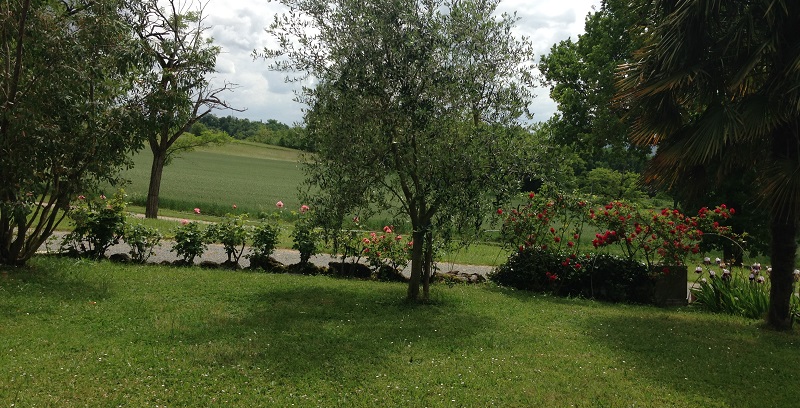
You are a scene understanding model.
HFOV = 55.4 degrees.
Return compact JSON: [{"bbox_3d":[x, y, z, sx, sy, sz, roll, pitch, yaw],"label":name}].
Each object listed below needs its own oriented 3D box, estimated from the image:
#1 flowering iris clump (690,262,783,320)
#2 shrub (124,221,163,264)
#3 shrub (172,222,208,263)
[{"bbox_3d":[3.914,0.994,8.900,0.984,0.621,0.750,1,4,24],"label":"flowering iris clump"},{"bbox_3d":[-4.034,0.599,12.000,0.569,0.595,0.550,-1,4,-19],"label":"shrub"},{"bbox_3d":[-3.283,0.578,11.900,0.573,0.621,0.550,-1,3,-15],"label":"shrub"}]

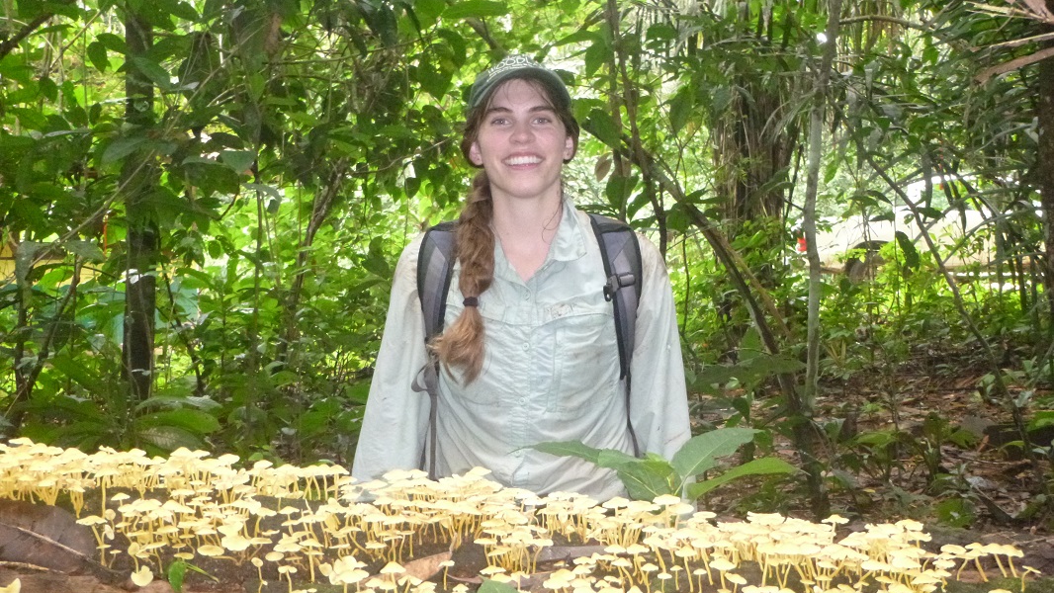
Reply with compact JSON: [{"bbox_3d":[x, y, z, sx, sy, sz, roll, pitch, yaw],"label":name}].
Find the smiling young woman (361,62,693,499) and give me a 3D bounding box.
[{"bbox_3d":[-0.010,0.420,2.120,0.540,1.600,0.360,0,3,5],"label":"smiling young woman"}]

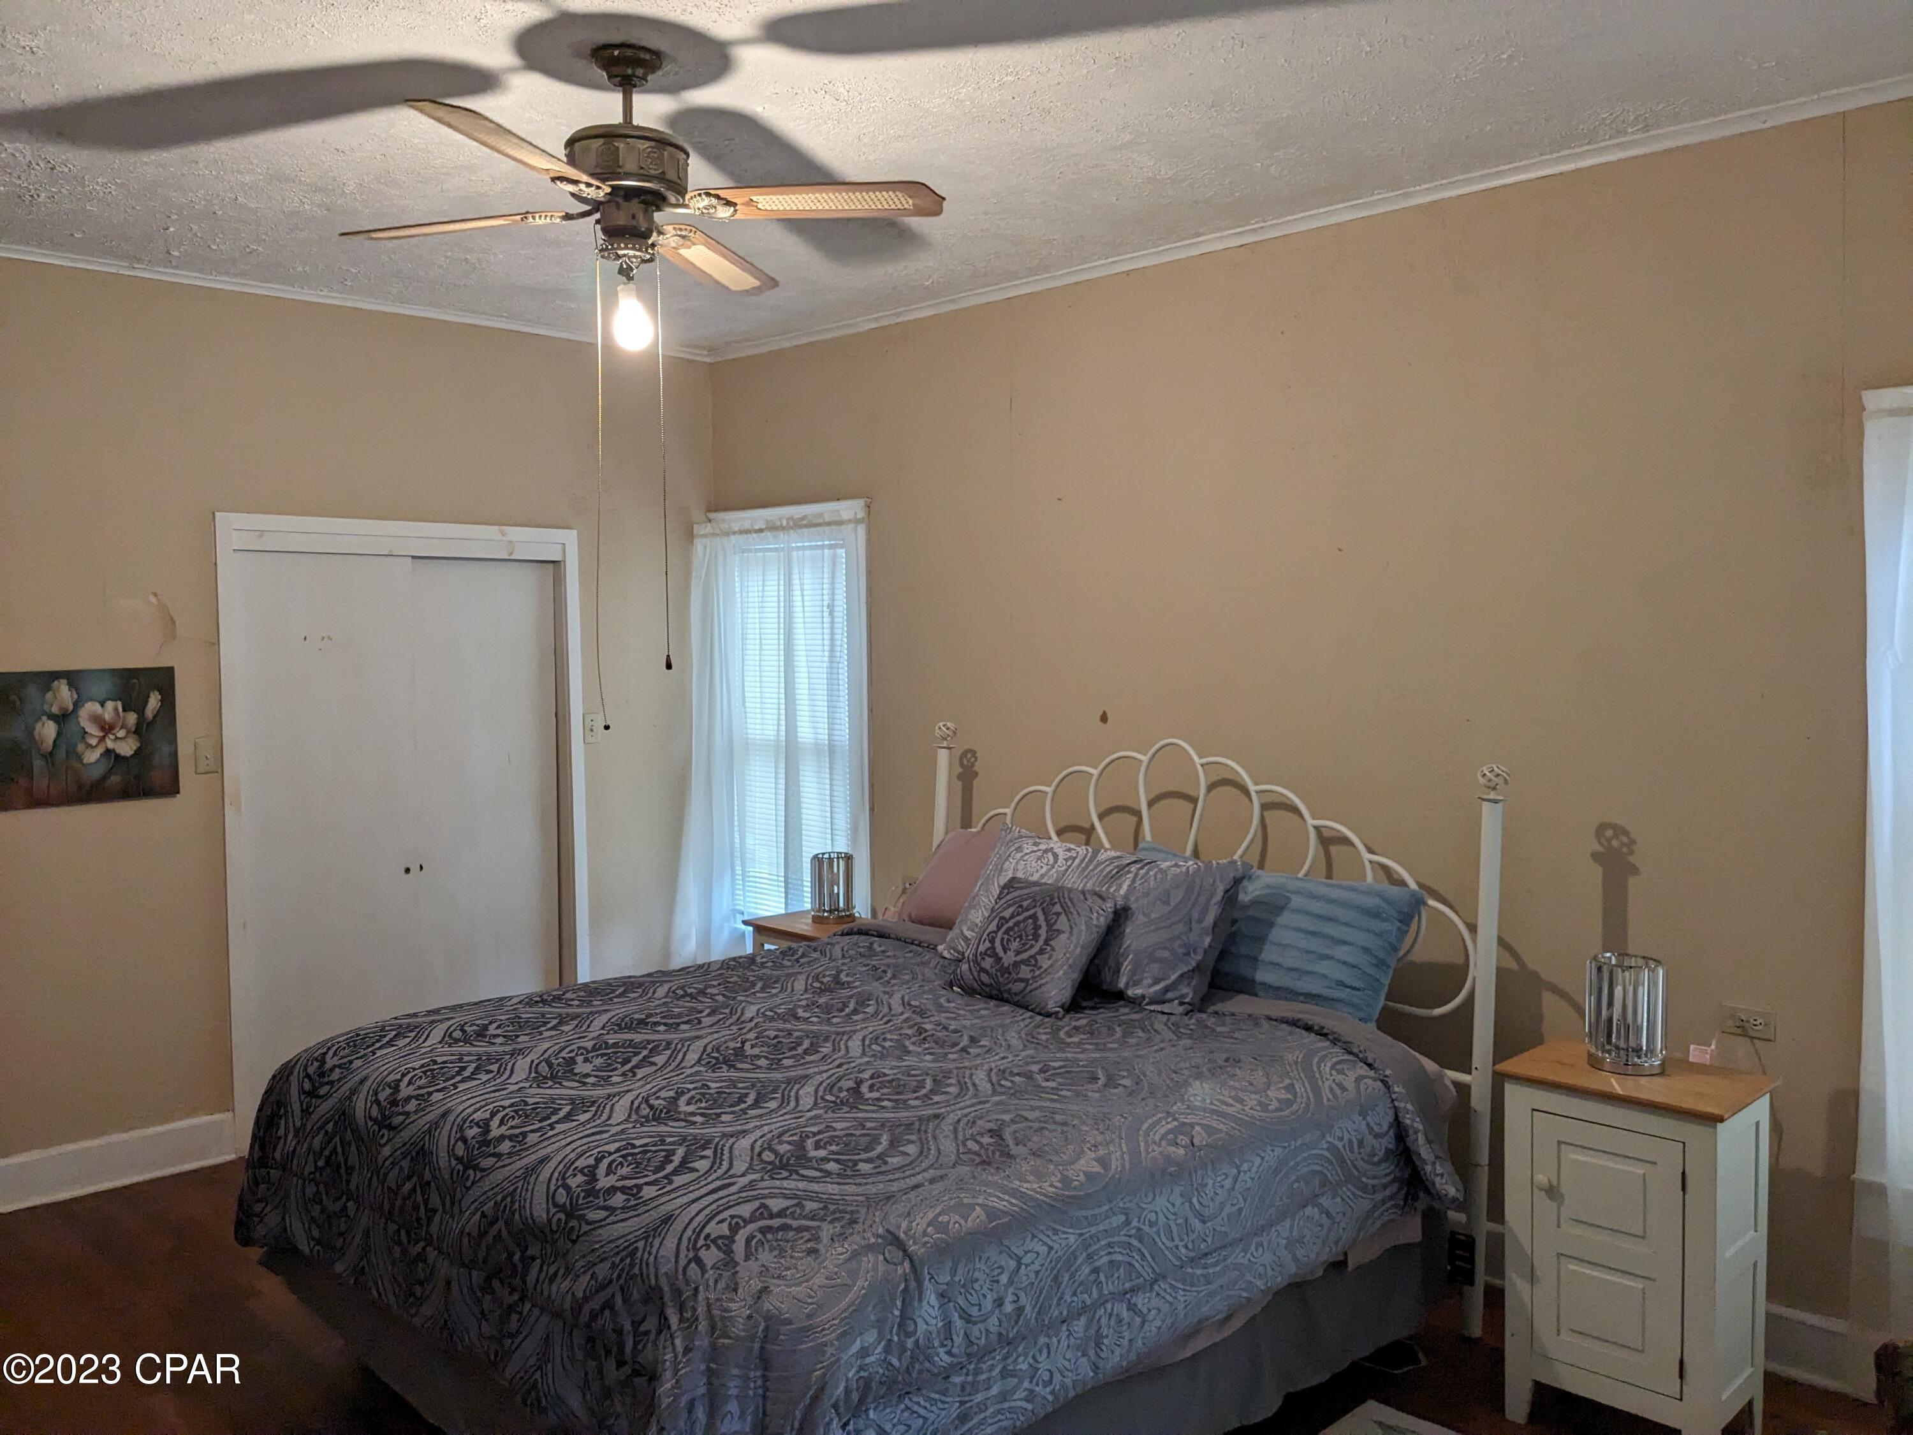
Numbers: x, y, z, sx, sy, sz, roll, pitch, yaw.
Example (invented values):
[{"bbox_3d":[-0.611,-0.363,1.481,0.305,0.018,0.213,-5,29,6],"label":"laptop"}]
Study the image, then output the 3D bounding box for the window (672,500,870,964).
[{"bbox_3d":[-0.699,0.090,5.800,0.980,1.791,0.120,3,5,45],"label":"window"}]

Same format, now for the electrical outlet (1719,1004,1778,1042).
[{"bbox_3d":[1.814,0.700,3.417,0.114,0.070,0.012,3,5,45],"label":"electrical outlet"}]

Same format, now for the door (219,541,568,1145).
[{"bbox_3d":[-1.942,0.410,5.325,0.080,1.986,1.183,3,5,45],"label":"door"}]

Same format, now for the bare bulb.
[{"bbox_3d":[-0.641,-0.794,2.964,0.072,0.128,0.072,0,3,0],"label":"bare bulb"}]

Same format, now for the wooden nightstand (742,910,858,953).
[{"bbox_3d":[-0.423,1.046,4.917,0.450,0.740,0.350,3,5,45],"label":"wooden nightstand"}]

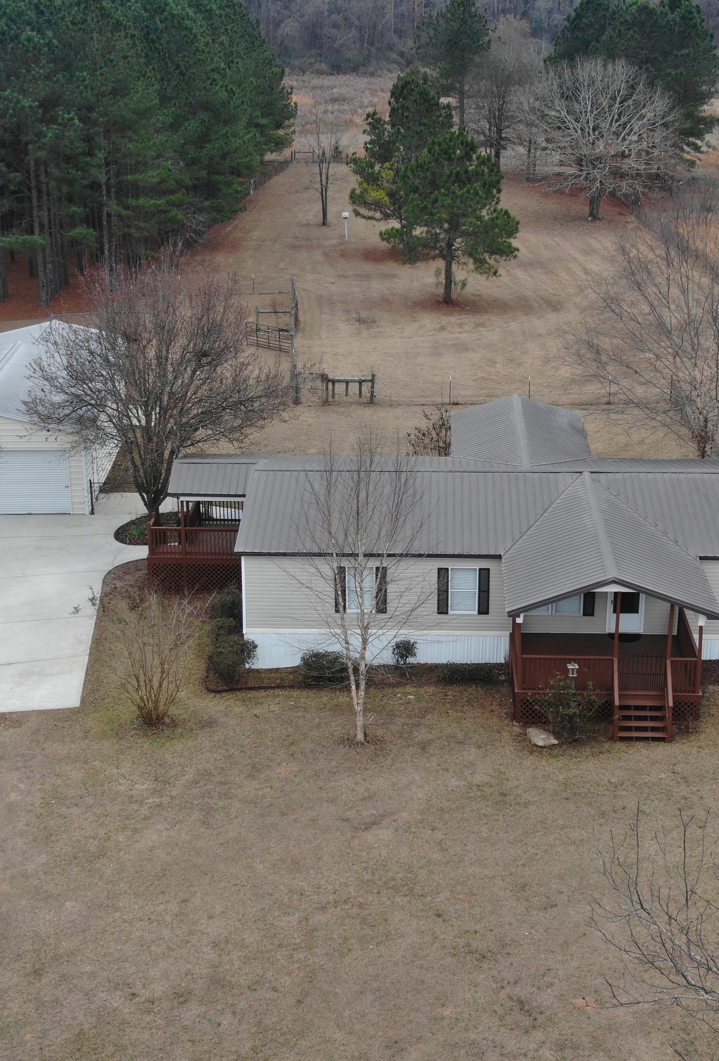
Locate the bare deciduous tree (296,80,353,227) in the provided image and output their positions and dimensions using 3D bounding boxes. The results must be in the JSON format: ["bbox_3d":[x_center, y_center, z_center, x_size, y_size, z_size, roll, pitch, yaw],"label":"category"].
[{"bbox_3d":[-2.613,-27.825,120.758,4.164,10.520,4.164,1,19,4],"label":"bare deciduous tree"}]

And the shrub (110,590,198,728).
[{"bbox_3d":[-5.408,3.324,42.396,2.250,3.600,2.200,0,20,0],"label":"shrub"}]

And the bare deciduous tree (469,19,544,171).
[{"bbox_3d":[13.326,-39.516,148.759,6.839,13.935,6.839,1,19,4],"label":"bare deciduous tree"}]

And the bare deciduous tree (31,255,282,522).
[{"bbox_3d":[-6.942,-4.656,55.807,8.674,9.074,8.674,1,19,4],"label":"bare deciduous tree"}]

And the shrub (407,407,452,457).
[{"bbox_3d":[2.592,-2.308,56.948,2.400,3.600,2.300,0,20,0],"label":"shrub"}]

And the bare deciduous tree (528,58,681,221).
[{"bbox_3d":[16.964,-27.089,112.269,11.000,11.200,10.500,0,20,0],"label":"bare deciduous tree"}]

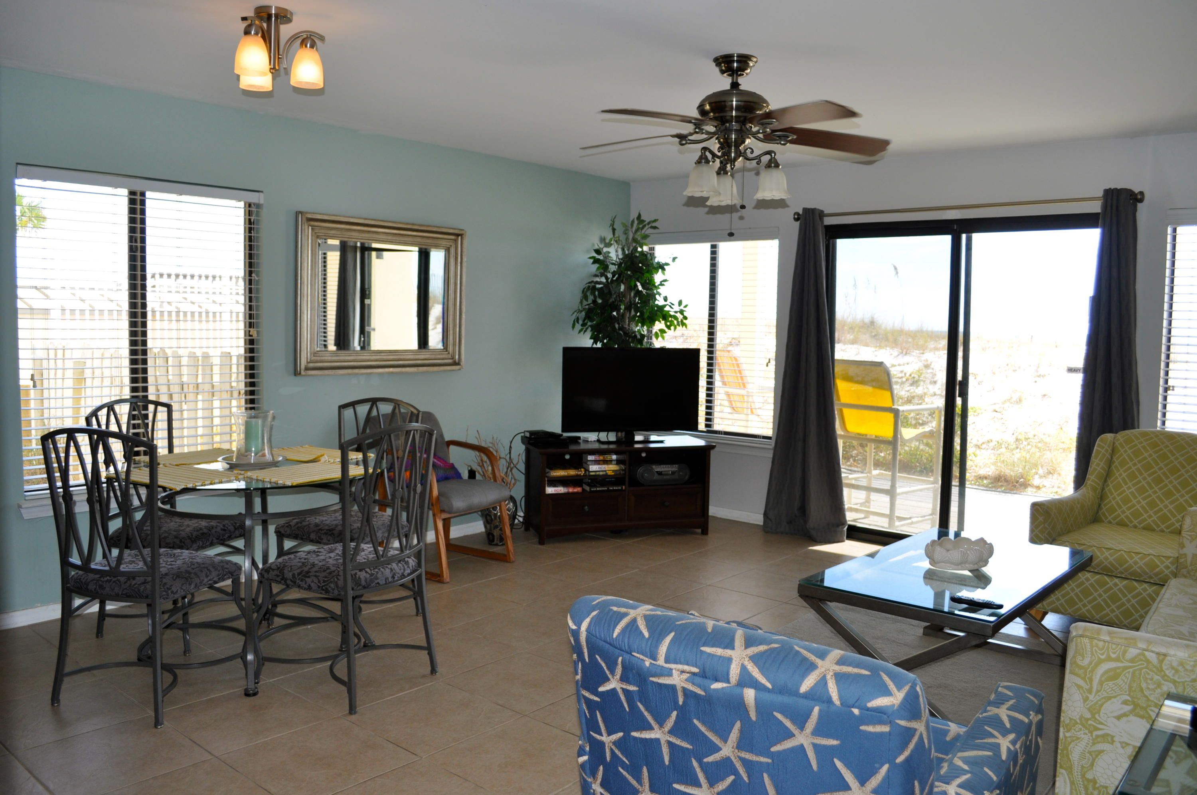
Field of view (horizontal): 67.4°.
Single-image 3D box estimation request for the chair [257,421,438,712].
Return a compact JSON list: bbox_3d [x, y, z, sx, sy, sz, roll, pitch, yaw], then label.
[{"bbox_3d":[-0.937,0.580,3.380,0.540,0.990,0.460,4,5,29],"label":"chair"}]

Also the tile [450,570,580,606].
[{"bbox_3d":[-0.401,0.997,4.680,0.455,0.010,0.455,5,6,40],"label":"tile"}]

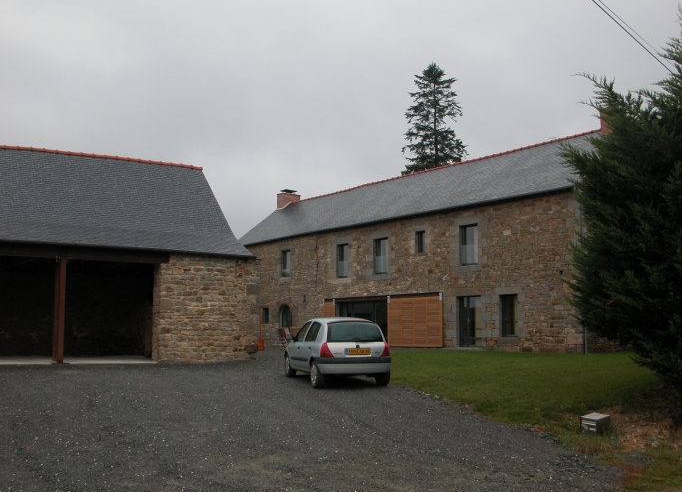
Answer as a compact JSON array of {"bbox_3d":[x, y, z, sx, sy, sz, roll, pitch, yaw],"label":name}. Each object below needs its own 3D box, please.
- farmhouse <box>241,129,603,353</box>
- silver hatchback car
[{"bbox_3d":[3.836,0.421,36.851,8.090,9.500,24.615,5,-8,-39],"label":"farmhouse"},{"bbox_3d":[-0.204,2.315,15.520,1.650,1.420,3.770,1,-6,-17],"label":"silver hatchback car"}]

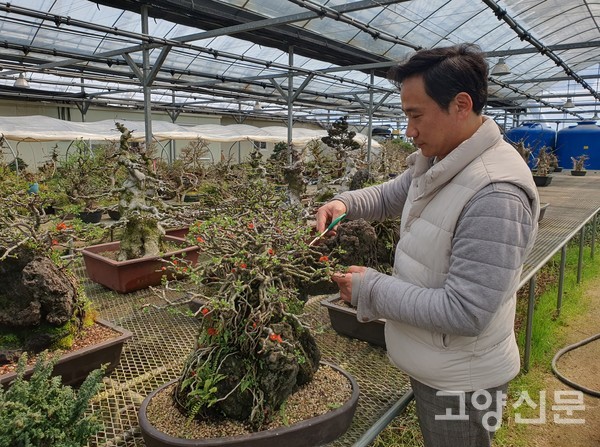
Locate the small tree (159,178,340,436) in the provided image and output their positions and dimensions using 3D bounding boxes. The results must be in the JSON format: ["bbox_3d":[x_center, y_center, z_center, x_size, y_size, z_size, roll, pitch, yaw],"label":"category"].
[{"bbox_3d":[-0.149,0.205,1.310,0.510,0.650,0.440,0,10,-6],"label":"small tree"}]

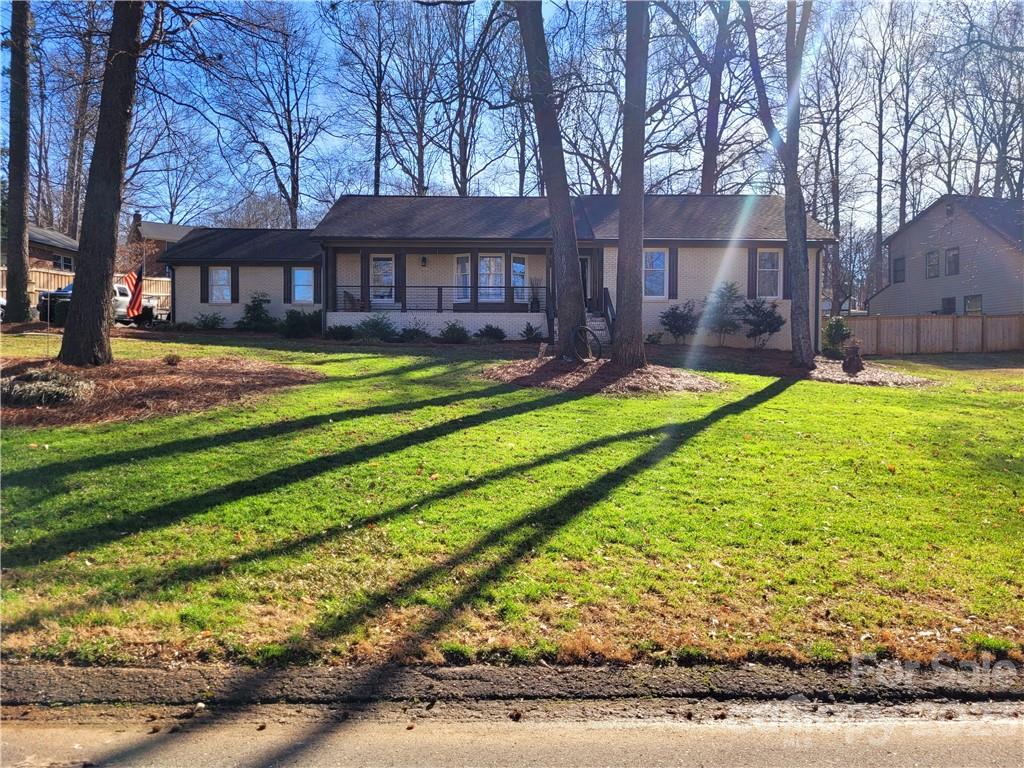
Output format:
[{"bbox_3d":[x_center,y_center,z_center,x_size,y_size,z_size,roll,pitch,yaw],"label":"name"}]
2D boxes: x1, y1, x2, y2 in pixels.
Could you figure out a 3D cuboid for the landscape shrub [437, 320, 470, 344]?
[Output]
[{"bbox_3d":[-1.977,-1.747,26.098,1.100,0.787,1.000,0,3,0],"label":"landscape shrub"}]

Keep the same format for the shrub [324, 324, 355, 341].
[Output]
[{"bbox_3d":[-5.865,-1.751,26.149,0.988,0.516,0.850,0,3,0],"label":"shrub"}]

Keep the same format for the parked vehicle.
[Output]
[{"bbox_3d":[-17.176,-3.419,32.583,2.000,1.850,5.800,0,3,0],"label":"parked vehicle"}]

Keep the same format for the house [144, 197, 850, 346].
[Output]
[{"bbox_3d":[-1.543,-4.545,31.225,25.050,6.239,11.200,0,3,0],"label":"house"}]

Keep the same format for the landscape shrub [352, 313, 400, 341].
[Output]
[{"bbox_3d":[-4.622,-1.913,26.041,1.525,0.990,1.250,0,3,0],"label":"landscape shrub"}]

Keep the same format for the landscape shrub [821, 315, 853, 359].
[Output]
[{"bbox_3d":[10.722,-1.499,25.354,0.902,1.422,0.900,0,3,0],"label":"landscape shrub"}]

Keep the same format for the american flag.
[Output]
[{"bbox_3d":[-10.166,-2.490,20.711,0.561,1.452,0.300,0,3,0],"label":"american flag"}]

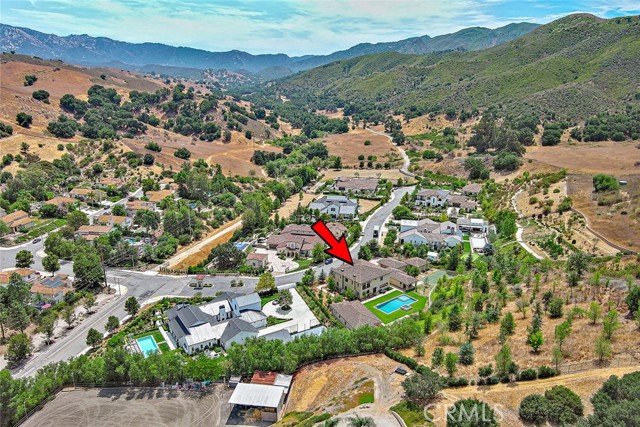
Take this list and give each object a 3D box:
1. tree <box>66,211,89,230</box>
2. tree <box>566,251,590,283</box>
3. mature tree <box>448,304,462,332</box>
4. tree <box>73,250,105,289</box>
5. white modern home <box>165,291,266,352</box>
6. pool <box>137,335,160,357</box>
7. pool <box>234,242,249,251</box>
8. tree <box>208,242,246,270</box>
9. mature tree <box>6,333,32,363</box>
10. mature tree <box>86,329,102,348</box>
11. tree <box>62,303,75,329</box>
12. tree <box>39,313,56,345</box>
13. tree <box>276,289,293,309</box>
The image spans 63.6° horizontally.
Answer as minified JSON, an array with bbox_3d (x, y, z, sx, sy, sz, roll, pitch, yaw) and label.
[{"bbox_3d":[-118.220,3.410,251.370,10.400,9.150,10.400,0,17,0],"label":"tree"},{"bbox_3d":[86.800,17.800,173.140,7.820,10.480,7.820,0,17,0],"label":"tree"},{"bbox_3d":[39.320,30.470,149.620,3.940,8.360,3.940,0,17,0],"label":"mature tree"},{"bbox_3d":[-87.310,21.120,194.450,11.470,13.490,11.120,0,16,0],"label":"tree"},{"bbox_3d":[-31.772,33.564,165.608,30.000,7.300,27.500,-10,20,-29],"label":"white modern home"},{"bbox_3d":[-51.592,40.782,156.247,4.600,1.000,12.000,-10,20,-29],"label":"pool"},{"bbox_3d":[-36.848,15.568,230.286,6.600,1.000,9.800,4,18,12],"label":"pool"},{"bbox_3d":[-38.170,17.740,212.760,14.900,10.070,14.450,0,16,0],"label":"tree"},{"bbox_3d":[-87.464,38.949,149.902,6.741,8.281,6.741,0,17,0],"label":"mature tree"},{"bbox_3d":[-68.051,37.960,155.958,4.555,6.560,4.555,0,17,0],"label":"mature tree"},{"bbox_3d":[-80.250,32.550,164.520,3.640,8.740,3.530,0,16,0],"label":"tree"},{"bbox_3d":[-81.900,34.560,154.960,5.140,9.600,4.990,0,16,0],"label":"tree"},{"bbox_3d":[-11.930,28.890,173.200,5.210,7.280,5.210,0,17,0],"label":"tree"}]

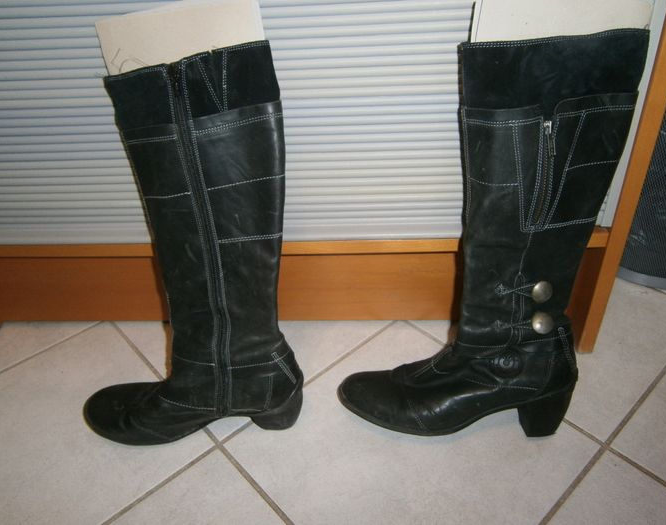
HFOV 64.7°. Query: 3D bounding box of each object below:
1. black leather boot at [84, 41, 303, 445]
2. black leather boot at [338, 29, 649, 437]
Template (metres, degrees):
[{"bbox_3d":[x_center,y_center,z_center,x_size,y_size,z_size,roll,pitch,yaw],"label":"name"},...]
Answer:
[{"bbox_3d":[-0.178,0.004,0.534,0.270,0.418,0.116,-1,32,3],"label":"black leather boot"},{"bbox_3d":[0.130,-0.006,0.526,0.264,0.416,0.116,0,32,5],"label":"black leather boot"}]

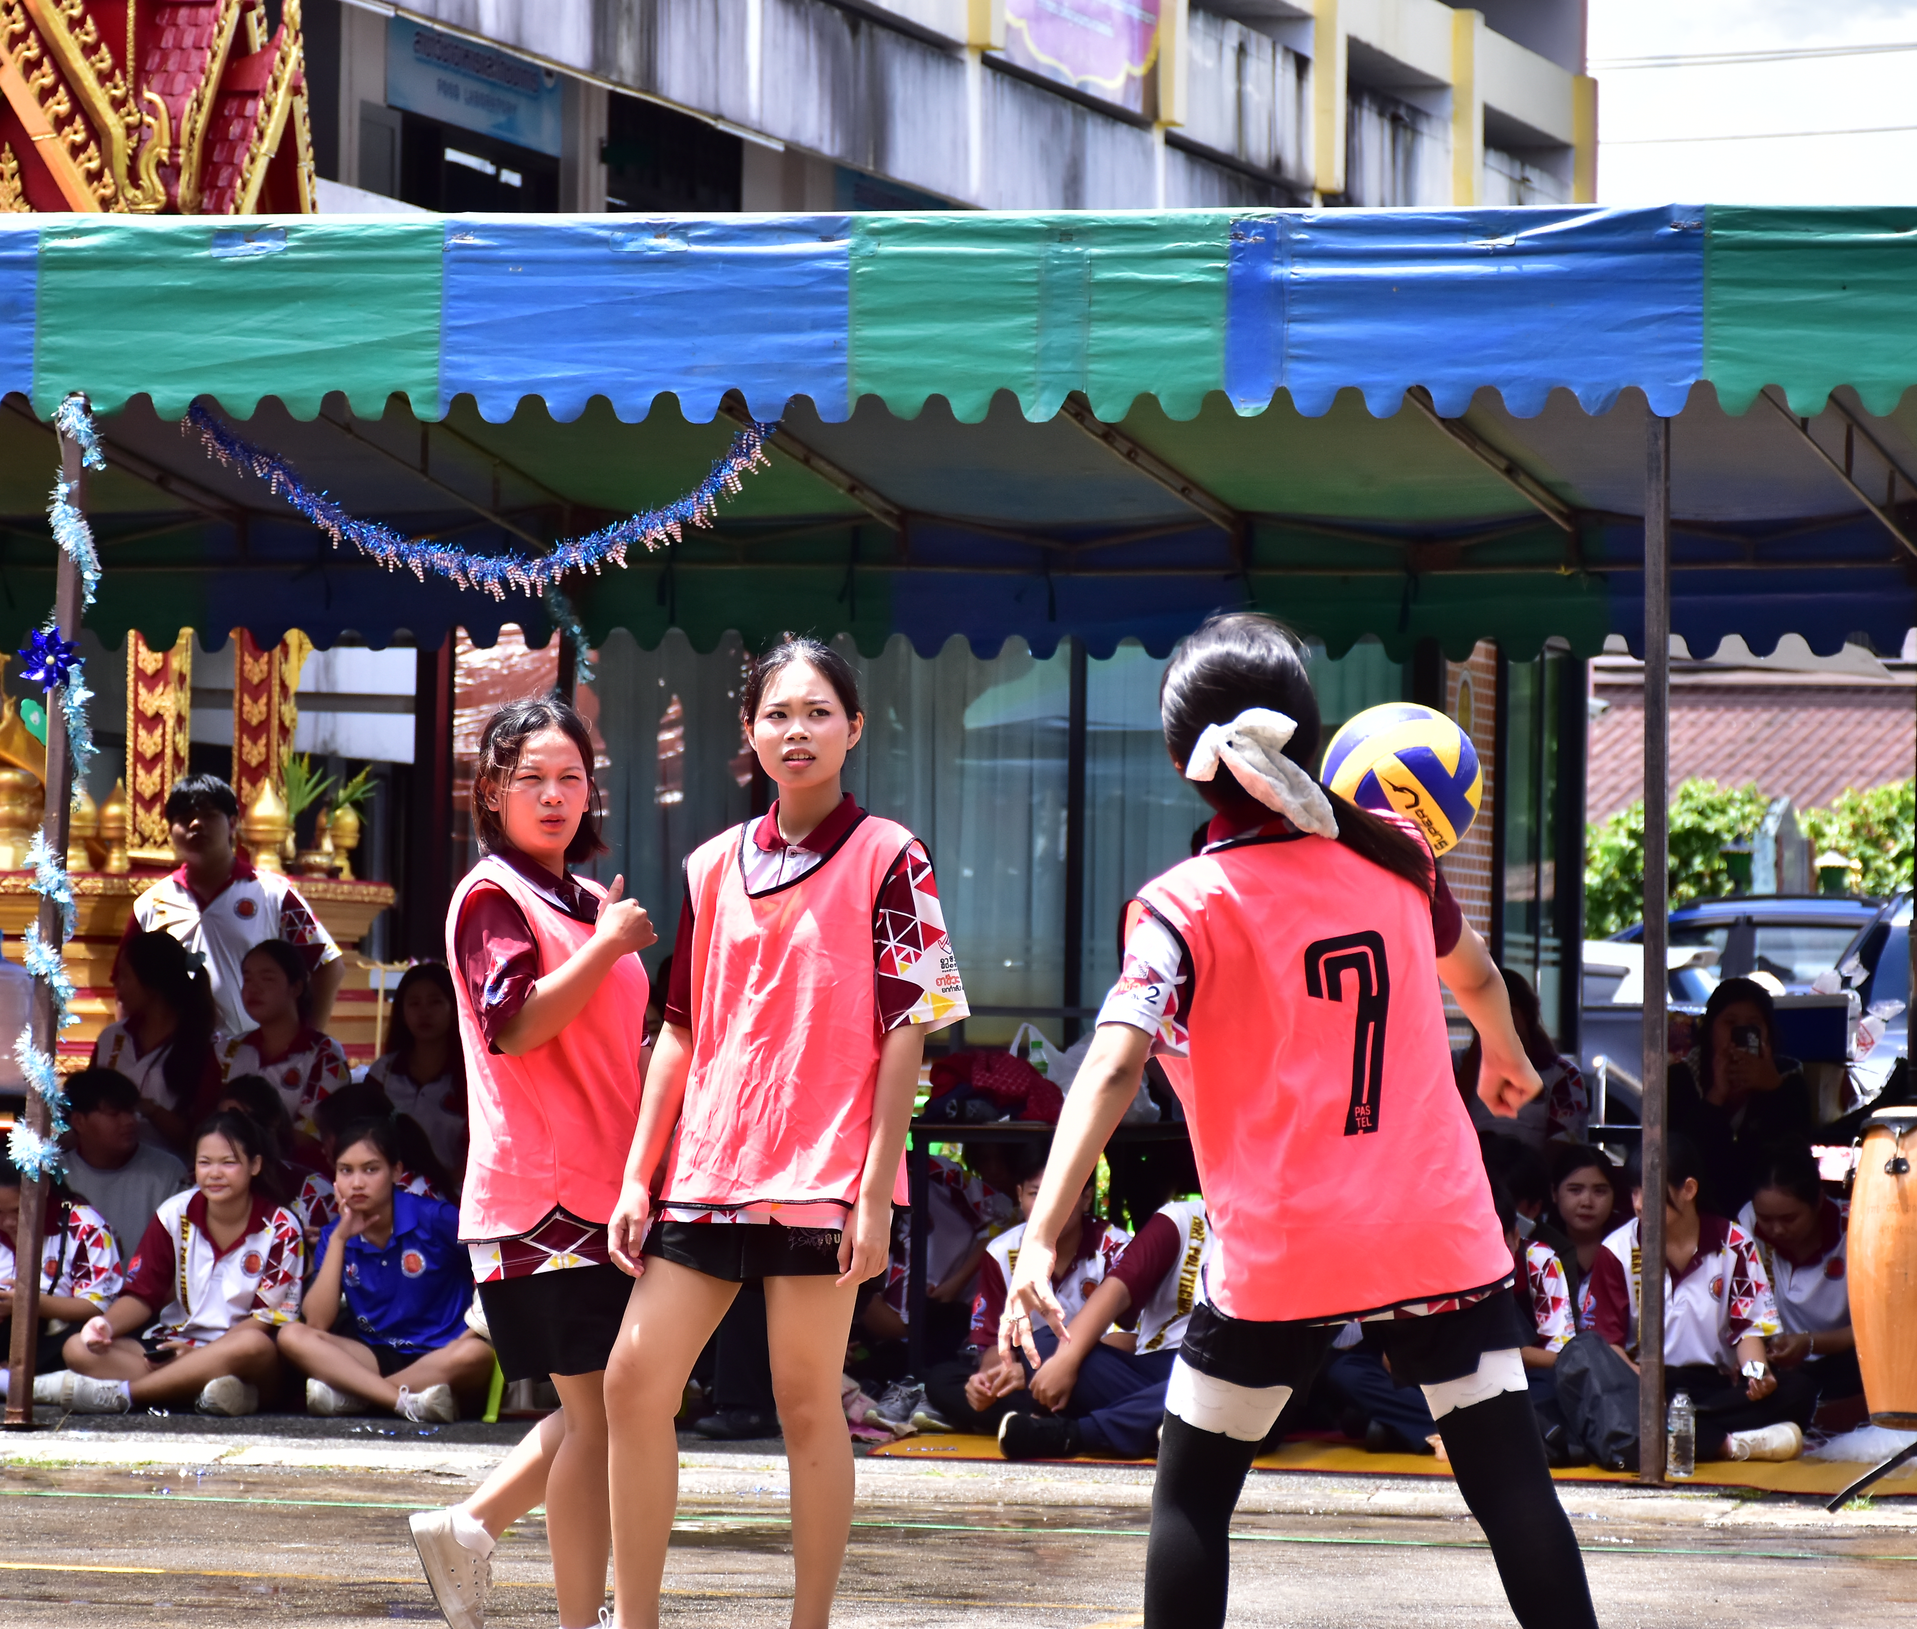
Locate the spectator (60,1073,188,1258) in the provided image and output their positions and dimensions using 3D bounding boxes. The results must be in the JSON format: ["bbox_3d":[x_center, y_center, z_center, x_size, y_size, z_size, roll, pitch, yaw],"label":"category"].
[{"bbox_3d":[-2.307,1.155,23.700,0.550,0.900,0.650,1,-2,3],"label":"spectator"}]

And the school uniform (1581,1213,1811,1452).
[{"bbox_3d":[1.878,1.305,22.000,0.580,0.620,0.600,1,-2,10],"label":"school uniform"}]

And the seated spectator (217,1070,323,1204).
[{"bbox_3d":[-1.778,1.097,22.400,0.580,0.840,0.660,0,-1,23],"label":"seated spectator"}]

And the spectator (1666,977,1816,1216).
[{"bbox_3d":[2.189,1.086,24.200,0.500,1.250,0.750,1,-2,3],"label":"spectator"}]

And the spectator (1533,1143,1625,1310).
[{"bbox_3d":[1.654,1.261,22.800,0.520,0.790,0.650,1,-2,8],"label":"spectator"}]

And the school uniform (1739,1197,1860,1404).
[{"bbox_3d":[2.075,1.189,20.800,0.520,0.540,0.550,1,-2,20],"label":"school uniform"}]

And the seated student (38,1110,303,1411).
[{"bbox_3d":[-1.945,1.115,21.500,0.610,0.770,0.700,1,-1,14],"label":"seated student"}]

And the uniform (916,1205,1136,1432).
[{"bbox_3d":[0.221,1.315,22.400,0.600,0.580,0.600,1,-2,5],"label":"uniform"}]

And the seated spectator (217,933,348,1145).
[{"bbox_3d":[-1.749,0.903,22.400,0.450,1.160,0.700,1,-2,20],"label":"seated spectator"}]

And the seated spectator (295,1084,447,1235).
[{"bbox_3d":[-1.524,1.107,22.300,0.580,0.820,0.660,0,-1,30],"label":"seated spectator"}]

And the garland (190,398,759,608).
[{"bbox_3d":[-1.147,-0.758,20.600,1.460,0.500,0.130,0,-1,18],"label":"garland"}]

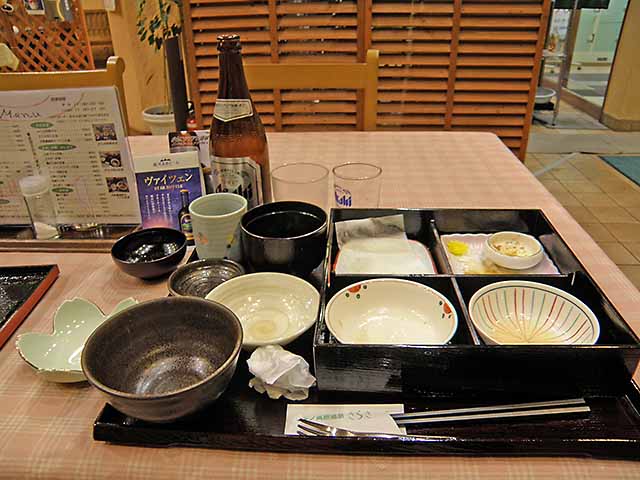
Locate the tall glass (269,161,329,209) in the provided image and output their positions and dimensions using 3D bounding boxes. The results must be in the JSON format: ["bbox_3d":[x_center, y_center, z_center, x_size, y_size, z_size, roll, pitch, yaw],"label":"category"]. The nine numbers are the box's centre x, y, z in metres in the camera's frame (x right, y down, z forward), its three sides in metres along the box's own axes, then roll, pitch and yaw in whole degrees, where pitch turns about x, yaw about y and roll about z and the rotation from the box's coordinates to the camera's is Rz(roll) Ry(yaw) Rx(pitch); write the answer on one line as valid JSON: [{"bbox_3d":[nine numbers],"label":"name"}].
[{"bbox_3d":[-0.025,-0.046,0.648,0.073,0.092,0.073,0,28,0],"label":"tall glass"}]

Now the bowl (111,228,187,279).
[{"bbox_3d":[-0.203,0.023,0.578,0.088,0.037,0.088,0,28,0],"label":"bowl"}]

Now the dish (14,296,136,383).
[{"bbox_3d":[-0.200,0.097,0.439,0.124,0.038,0.116,0,28,0],"label":"dish"}]

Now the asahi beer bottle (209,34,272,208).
[{"bbox_3d":[-0.102,-0.106,0.583,0.074,0.260,0.074,8,29,15],"label":"asahi beer bottle"}]

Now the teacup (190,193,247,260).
[{"bbox_3d":[-0.117,-0.004,0.570,0.066,0.077,0.066,0,28,0],"label":"teacup"}]

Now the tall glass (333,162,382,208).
[{"bbox_3d":[0.050,-0.048,0.650,0.063,0.094,0.063,0,28,0],"label":"tall glass"}]

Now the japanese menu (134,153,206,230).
[{"bbox_3d":[-0.193,-0.053,0.627,0.082,0.127,0.025,-8,24,-15],"label":"japanese menu"}]

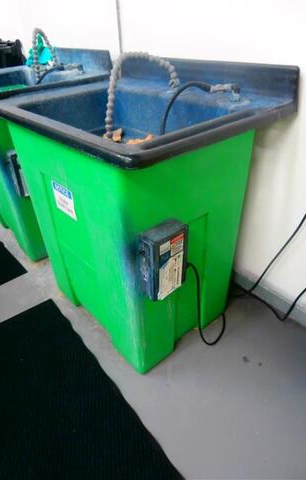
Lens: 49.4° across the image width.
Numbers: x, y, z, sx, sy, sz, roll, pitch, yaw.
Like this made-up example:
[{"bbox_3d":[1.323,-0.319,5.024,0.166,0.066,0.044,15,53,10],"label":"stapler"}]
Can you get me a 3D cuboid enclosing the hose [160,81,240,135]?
[{"bbox_3d":[0.178,-0.490,1.283,0.293,0.221,0.075,6,35,14],"label":"hose"}]

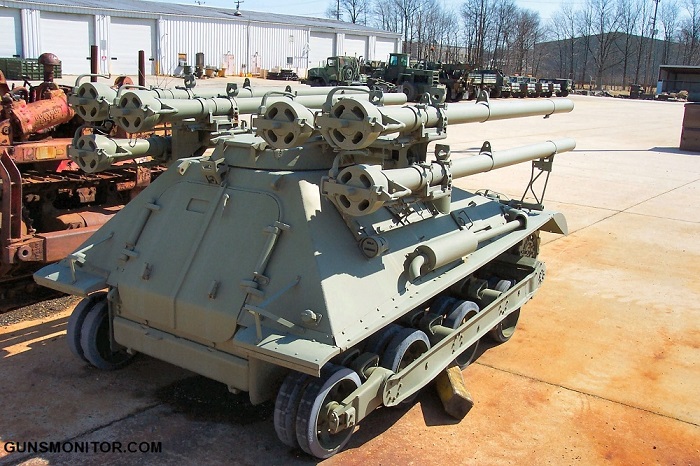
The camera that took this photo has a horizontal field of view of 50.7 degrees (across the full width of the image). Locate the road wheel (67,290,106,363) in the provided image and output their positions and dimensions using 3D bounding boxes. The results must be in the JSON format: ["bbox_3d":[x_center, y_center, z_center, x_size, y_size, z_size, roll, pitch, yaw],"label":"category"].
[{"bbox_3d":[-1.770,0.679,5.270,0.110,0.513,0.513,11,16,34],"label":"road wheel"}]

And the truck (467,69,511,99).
[{"bbox_3d":[11.145,-11.944,59.000,2.450,2.350,5.200,7,13,17],"label":"truck"}]

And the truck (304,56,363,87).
[{"bbox_3d":[-1.403,-14.895,68.683,6.000,2.850,2.400,13,17,41],"label":"truck"}]

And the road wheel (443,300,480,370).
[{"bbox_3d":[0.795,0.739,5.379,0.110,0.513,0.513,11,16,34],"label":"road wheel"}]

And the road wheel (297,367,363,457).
[{"bbox_3d":[-0.111,1.026,4.267,0.092,0.515,0.515,10,15,34],"label":"road wheel"}]

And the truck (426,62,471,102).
[{"bbox_3d":[6.802,-10.393,51.000,2.450,2.700,5.800,7,13,17],"label":"truck"}]

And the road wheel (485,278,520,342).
[{"bbox_3d":[1.307,0.648,6.203,0.092,0.515,0.515,10,15,34],"label":"road wheel"}]

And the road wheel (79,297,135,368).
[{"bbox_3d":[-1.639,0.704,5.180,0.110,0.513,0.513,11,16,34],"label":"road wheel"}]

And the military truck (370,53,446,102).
[{"bbox_3d":[3.852,-10.053,47.655,5.300,3.100,2.400,12,16,38],"label":"military truck"}]

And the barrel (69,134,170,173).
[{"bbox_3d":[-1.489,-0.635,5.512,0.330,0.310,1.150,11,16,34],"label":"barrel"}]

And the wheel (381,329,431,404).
[{"bbox_3d":[0.373,0.893,4.927,0.092,0.515,0.515,10,15,34],"label":"wheel"}]

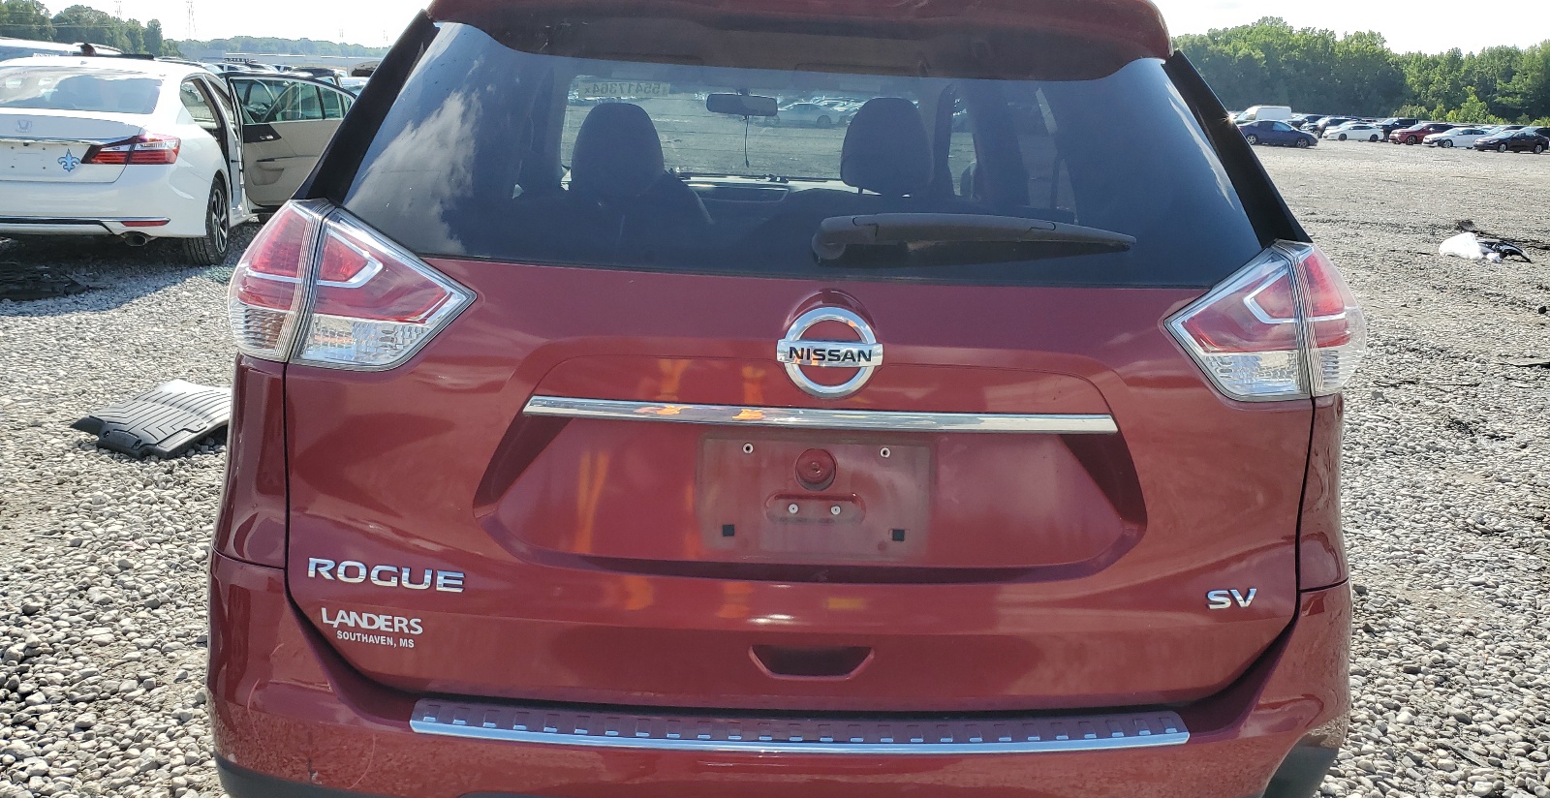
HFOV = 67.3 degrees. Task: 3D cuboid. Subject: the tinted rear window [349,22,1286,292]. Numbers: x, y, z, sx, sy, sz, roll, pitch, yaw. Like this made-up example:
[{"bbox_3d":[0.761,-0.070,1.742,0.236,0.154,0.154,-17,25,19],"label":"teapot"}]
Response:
[{"bbox_3d":[0.058,-0.312,1.592,1.280,0.380,0.085,2,-22,-4],"label":"tinted rear window"}]

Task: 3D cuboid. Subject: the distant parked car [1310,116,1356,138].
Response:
[{"bbox_3d":[48.168,-23.490,101.000,4.900,1.780,1.920,1,15,-7],"label":"distant parked car"}]

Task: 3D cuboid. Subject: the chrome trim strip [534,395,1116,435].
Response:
[{"bbox_3d":[0.064,0.017,1.452,0.750,0.028,0.040,2,15,-4],"label":"chrome trim strip"}]

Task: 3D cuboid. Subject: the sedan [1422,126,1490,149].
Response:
[{"bbox_3d":[48.213,-18.298,81.666,4.800,1.440,1.830,2,15,-4],"label":"sedan"}]

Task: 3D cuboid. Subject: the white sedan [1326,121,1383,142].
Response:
[{"bbox_3d":[48.725,-22.395,98.000,4.800,1.450,1.830,1,15,-7],"label":"white sedan"}]

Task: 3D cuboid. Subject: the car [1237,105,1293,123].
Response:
[{"bbox_3d":[44.991,-25.871,108.000,5.700,2.600,2.050,1,15,-7],"label":"car"}]

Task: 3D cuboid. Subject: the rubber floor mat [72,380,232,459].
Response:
[{"bbox_3d":[-2.530,0.052,4.918,0.610,0.110,0.690,9,16,20],"label":"rubber floor mat"}]

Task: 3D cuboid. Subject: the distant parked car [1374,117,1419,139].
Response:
[{"bbox_3d":[55.443,-23.805,103.000,5.300,1.900,2.000,1,15,-7],"label":"distant parked car"}]

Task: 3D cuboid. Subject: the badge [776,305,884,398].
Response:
[{"bbox_3d":[0.067,-0.058,1.435,0.132,0.114,0.016,2,7,-3],"label":"badge"}]

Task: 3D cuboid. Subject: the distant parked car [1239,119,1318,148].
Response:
[{"bbox_3d":[28.325,-15.183,66.500,4.600,1.440,1.800,7,15,16],"label":"distant parked car"}]

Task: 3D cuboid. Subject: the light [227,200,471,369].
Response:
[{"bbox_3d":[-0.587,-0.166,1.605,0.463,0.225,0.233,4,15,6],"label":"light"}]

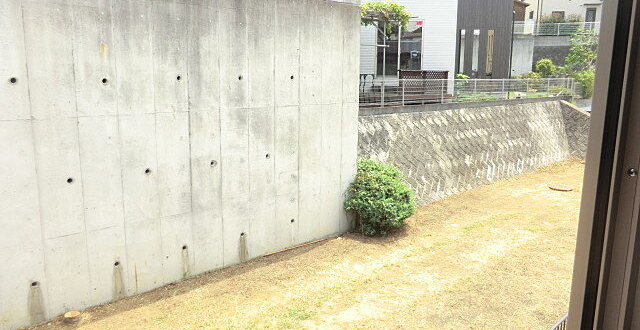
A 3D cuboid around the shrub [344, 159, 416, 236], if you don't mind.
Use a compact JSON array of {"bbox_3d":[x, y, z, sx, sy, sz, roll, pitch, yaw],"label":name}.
[{"bbox_3d":[1.466,0.763,10.750,1.650,1.600,1.550,0,11,0],"label":"shrub"}]

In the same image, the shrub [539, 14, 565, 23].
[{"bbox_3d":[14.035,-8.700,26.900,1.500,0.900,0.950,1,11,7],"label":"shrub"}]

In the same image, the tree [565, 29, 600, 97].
[{"bbox_3d":[13.785,-5.383,23.300,2.100,3.600,2.000,1,11,7],"label":"tree"}]

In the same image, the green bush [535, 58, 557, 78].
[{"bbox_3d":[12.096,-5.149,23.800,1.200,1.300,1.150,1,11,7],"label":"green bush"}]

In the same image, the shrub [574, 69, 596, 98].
[{"bbox_3d":[13.754,-4.181,22.900,1.250,1.450,1.150,1,11,7],"label":"shrub"}]

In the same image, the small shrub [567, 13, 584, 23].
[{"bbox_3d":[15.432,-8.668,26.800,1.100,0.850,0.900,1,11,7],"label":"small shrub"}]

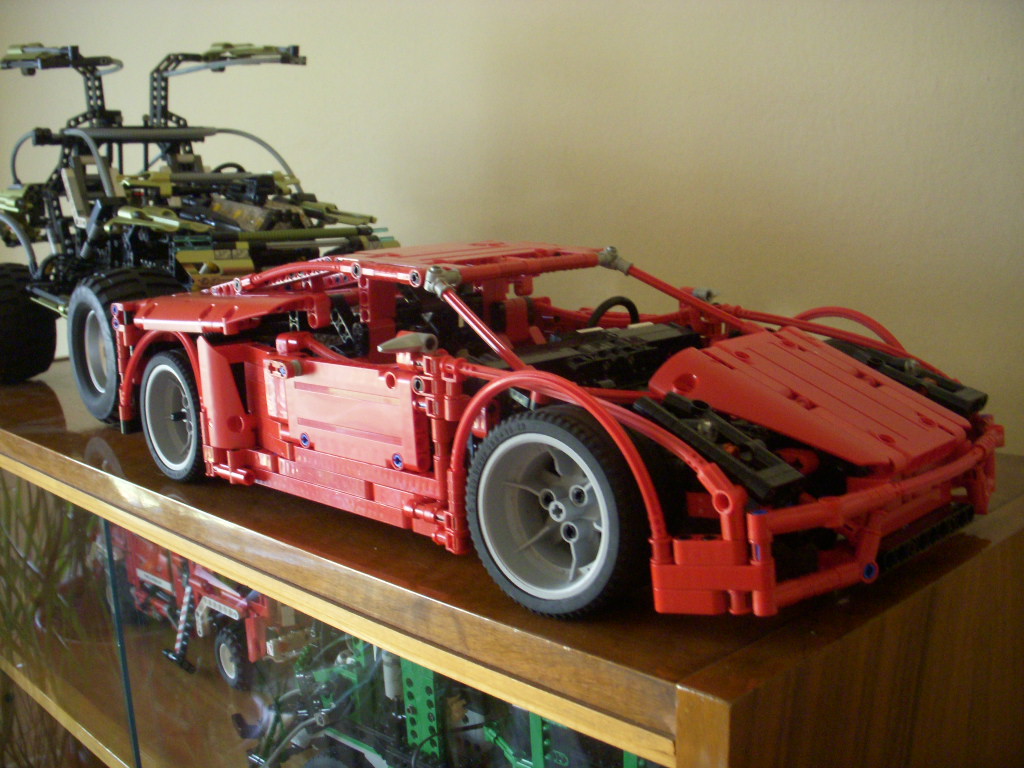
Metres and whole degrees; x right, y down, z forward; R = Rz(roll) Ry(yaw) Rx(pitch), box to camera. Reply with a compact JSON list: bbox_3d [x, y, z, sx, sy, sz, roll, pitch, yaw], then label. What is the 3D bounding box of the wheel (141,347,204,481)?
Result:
[{"bbox_3d":[-0.167,0.015,0.606,0.037,0.069,0.069,-11,13,-41],"label":"wheel"}]

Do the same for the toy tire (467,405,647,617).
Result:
[{"bbox_3d":[0.022,0.042,0.390,0.069,0.069,0.037,6,13,40],"label":"toy tire"}]

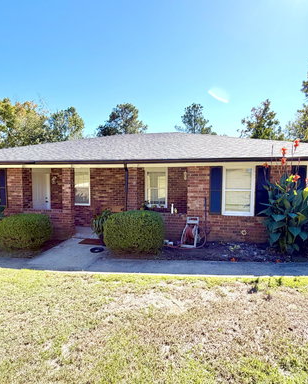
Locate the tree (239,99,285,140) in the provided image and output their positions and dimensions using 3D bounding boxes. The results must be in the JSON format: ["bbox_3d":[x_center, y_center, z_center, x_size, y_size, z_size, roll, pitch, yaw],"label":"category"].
[{"bbox_3d":[12.977,-5.322,24.677,5.400,11.400,5.200,1,4,11],"label":"tree"}]

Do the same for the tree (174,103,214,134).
[{"bbox_3d":[5.867,-6.486,29.605,5.800,13.000,5.600,1,4,11],"label":"tree"}]

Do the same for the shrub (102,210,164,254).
[{"bbox_3d":[-0.583,1.025,5.841,1.650,1.000,1.150,1,4,11],"label":"shrub"}]

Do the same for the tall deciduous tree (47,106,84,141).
[{"bbox_3d":[-11.236,-5.096,25.696,5.000,10.800,5.000,1,4,11],"label":"tall deciduous tree"}]

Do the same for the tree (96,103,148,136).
[{"bbox_3d":[-4.259,-5.990,27.636,7.000,12.300,6.600,1,4,11],"label":"tree"}]

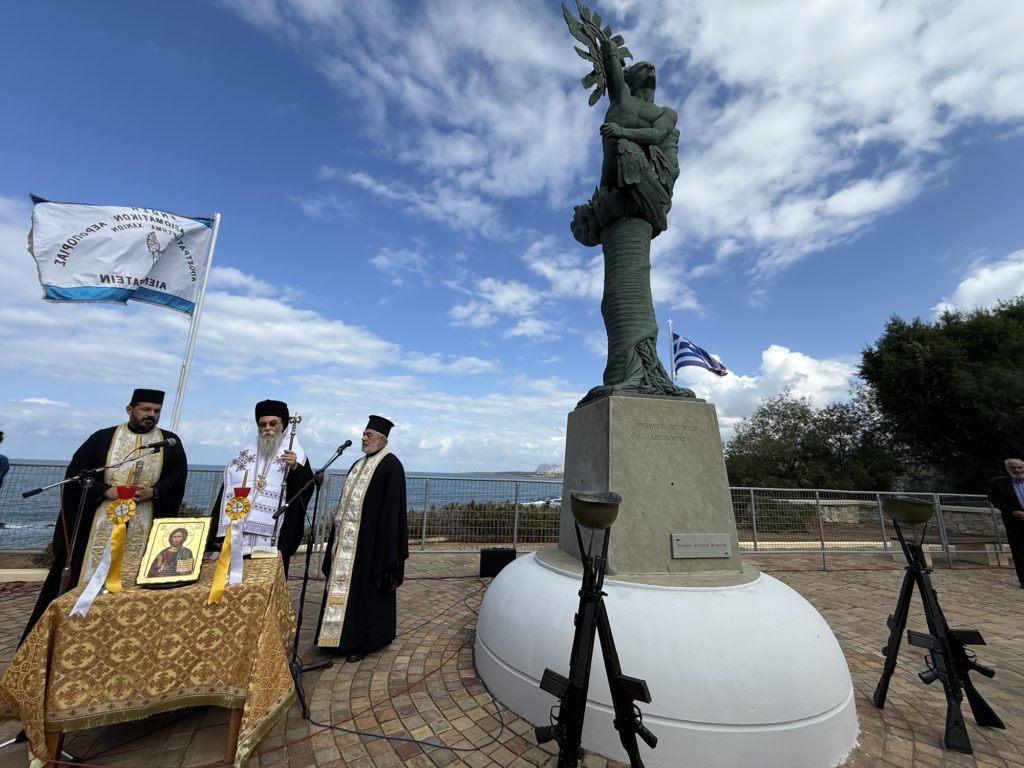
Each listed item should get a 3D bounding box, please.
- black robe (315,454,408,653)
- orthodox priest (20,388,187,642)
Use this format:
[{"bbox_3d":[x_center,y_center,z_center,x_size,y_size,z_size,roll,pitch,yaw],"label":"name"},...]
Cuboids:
[{"bbox_3d":[-1.163,1.290,3.329,0.630,1.430,0.530,-8,-16,38],"label":"black robe"},{"bbox_3d":[-2.669,0.934,2.784,0.520,1.825,0.700,-6,-14,31],"label":"orthodox priest"}]

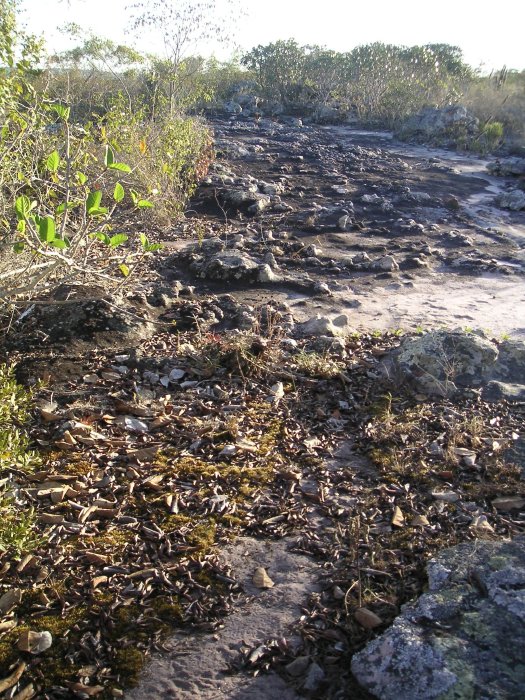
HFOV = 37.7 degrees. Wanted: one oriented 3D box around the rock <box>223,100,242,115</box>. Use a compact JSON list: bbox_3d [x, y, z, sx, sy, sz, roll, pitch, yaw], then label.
[{"bbox_3d":[-1.054,-8.551,27.091,0.620,0.420,0.450,0,20,0],"label":"rock"}]

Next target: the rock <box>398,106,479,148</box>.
[{"bbox_3d":[3.641,-4.726,16.127,1.600,0.780,1.100,-3,20,-9],"label":"rock"}]

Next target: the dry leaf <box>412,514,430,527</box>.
[{"bbox_3d":[0.557,0.601,2.702,0.058,0.028,0.040,0,20,0],"label":"dry leaf"}]

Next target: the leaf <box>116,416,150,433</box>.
[{"bbox_3d":[-0.577,0.332,3.430,0.115,0.040,0.080,0,20,0],"label":"leaf"}]

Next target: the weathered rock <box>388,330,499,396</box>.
[{"bbox_3d":[0.900,0.060,3.863,0.510,0.230,0.370,-3,20,-8],"label":"weathered rock"}]

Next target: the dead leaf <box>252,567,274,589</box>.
[{"bbox_3d":[0.004,0.711,2.398,0.052,0.030,0.072,-9,22,-23],"label":"dead leaf"}]

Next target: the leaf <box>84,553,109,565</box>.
[{"bbox_3d":[-0.537,0.675,2.489,0.072,0.020,0.034,6,21,17],"label":"leaf"}]

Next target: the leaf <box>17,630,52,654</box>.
[{"bbox_3d":[-0.625,0.806,2.114,0.085,0.040,0.058,0,20,0],"label":"leaf"}]

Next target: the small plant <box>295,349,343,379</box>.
[{"bbox_3d":[0.299,0.071,4.062,0.250,0.120,0.180,0,20,0],"label":"small plant"}]

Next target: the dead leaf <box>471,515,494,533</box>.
[{"bbox_3d":[0.765,0.606,2.675,0.068,0.038,0.050,0,20,0],"label":"dead leaf"}]

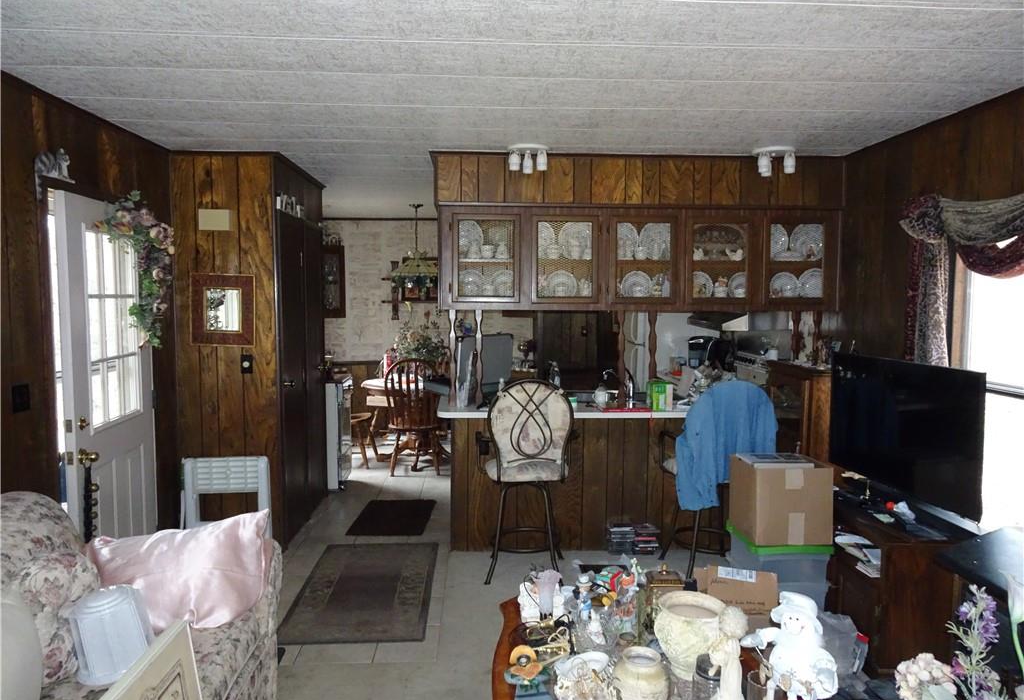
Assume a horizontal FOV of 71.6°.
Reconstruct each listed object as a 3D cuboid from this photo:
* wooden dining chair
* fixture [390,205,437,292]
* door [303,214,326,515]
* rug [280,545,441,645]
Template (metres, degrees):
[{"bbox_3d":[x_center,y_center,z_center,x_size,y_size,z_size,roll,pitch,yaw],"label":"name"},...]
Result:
[{"bbox_3d":[-0.866,0.576,6.353,0.500,1.040,0.560,0,4,-3],"label":"wooden dining chair"},{"bbox_3d":[-0.874,-0.937,6.593,0.520,0.810,0.520,0,4,-3],"label":"fixture"},{"bbox_3d":[-1.439,0.145,5.237,0.050,2.050,0.630,0,4,-3],"label":"door"},{"bbox_3d":[-0.774,1.269,3.844,0.688,0.012,1.269,0,4,-3],"label":"rug"}]

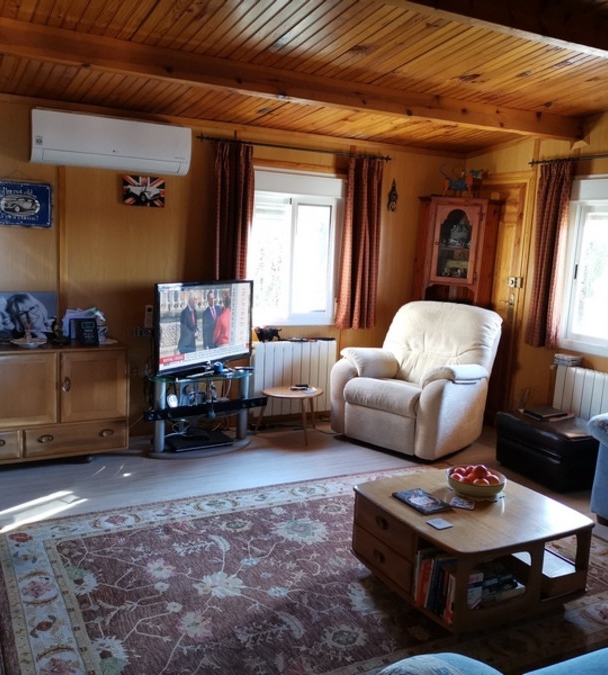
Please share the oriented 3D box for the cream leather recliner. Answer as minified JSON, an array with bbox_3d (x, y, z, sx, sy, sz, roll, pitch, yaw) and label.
[{"bbox_3d":[0.859,0.279,5.371,0.930,1.020,0.930,10,11,41],"label":"cream leather recliner"}]

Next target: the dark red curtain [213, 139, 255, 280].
[{"bbox_3d":[-0.511,-0.699,5.031,0.300,1.370,0.110,-2,9,-31],"label":"dark red curtain"}]

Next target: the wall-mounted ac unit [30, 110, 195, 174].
[{"bbox_3d":[-1.225,-1.236,4.512,0.985,0.320,0.205,-2,9,-31],"label":"wall-mounted ac unit"}]

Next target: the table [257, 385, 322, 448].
[{"bbox_3d":[-0.104,0.562,5.167,0.475,0.355,0.465,2,8,-1],"label":"table"}]

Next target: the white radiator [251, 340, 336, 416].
[{"bbox_3d":[-0.087,0.320,5.573,0.717,0.580,0.090,-2,9,-28],"label":"white radiator"}]

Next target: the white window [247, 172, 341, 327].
[{"bbox_3d":[-0.083,-0.688,5.481,0.861,1.181,0.090,-2,9,-28],"label":"white window"}]

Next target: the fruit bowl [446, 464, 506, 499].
[{"bbox_3d":[0.778,0.648,3.141,0.258,0.110,0.258,2,8,0],"label":"fruit bowl"}]

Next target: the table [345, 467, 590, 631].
[{"bbox_3d":[0.709,0.915,3.055,0.775,0.403,0.800,-2,9,-28],"label":"table"}]

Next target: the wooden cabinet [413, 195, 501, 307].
[{"bbox_3d":[1.304,-0.266,6.126,0.690,1.850,0.450,4,8,14],"label":"wooden cabinet"}]

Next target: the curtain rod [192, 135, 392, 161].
[{"bbox_3d":[-0.025,-1.425,5.309,1.650,0.050,0.090,-2,9,-28],"label":"curtain rod"}]

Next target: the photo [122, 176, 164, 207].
[{"bbox_3d":[-1.112,-1.014,4.874,0.290,0.190,0.022,-2,9,-28],"label":"photo"}]

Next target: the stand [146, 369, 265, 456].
[{"bbox_3d":[-0.707,0.519,4.940,0.820,0.530,0.420,-4,10,-37],"label":"stand"}]

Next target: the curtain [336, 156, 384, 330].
[{"bbox_3d":[0.453,-0.738,5.603,0.370,1.370,0.110,-2,9,-31],"label":"curtain"}]

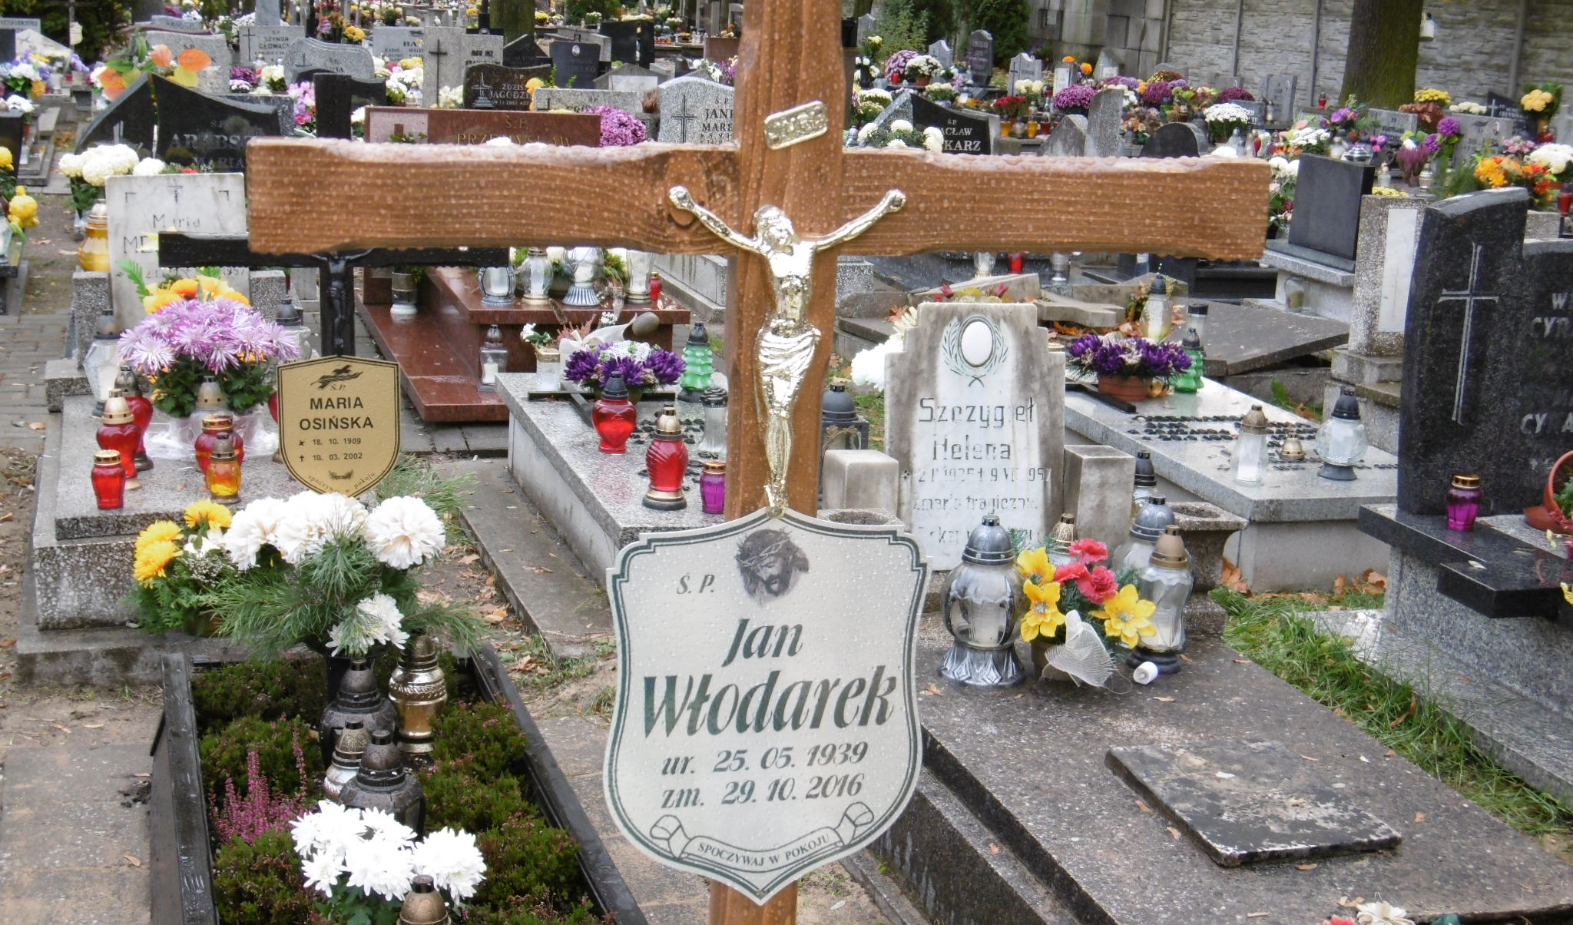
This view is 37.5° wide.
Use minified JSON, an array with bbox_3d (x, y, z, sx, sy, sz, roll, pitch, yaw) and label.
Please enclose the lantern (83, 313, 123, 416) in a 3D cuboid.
[{"bbox_3d":[-1.970,-0.289,6.671,0.131,0.289,0.131,-2,11,-16],"label":"lantern"}]

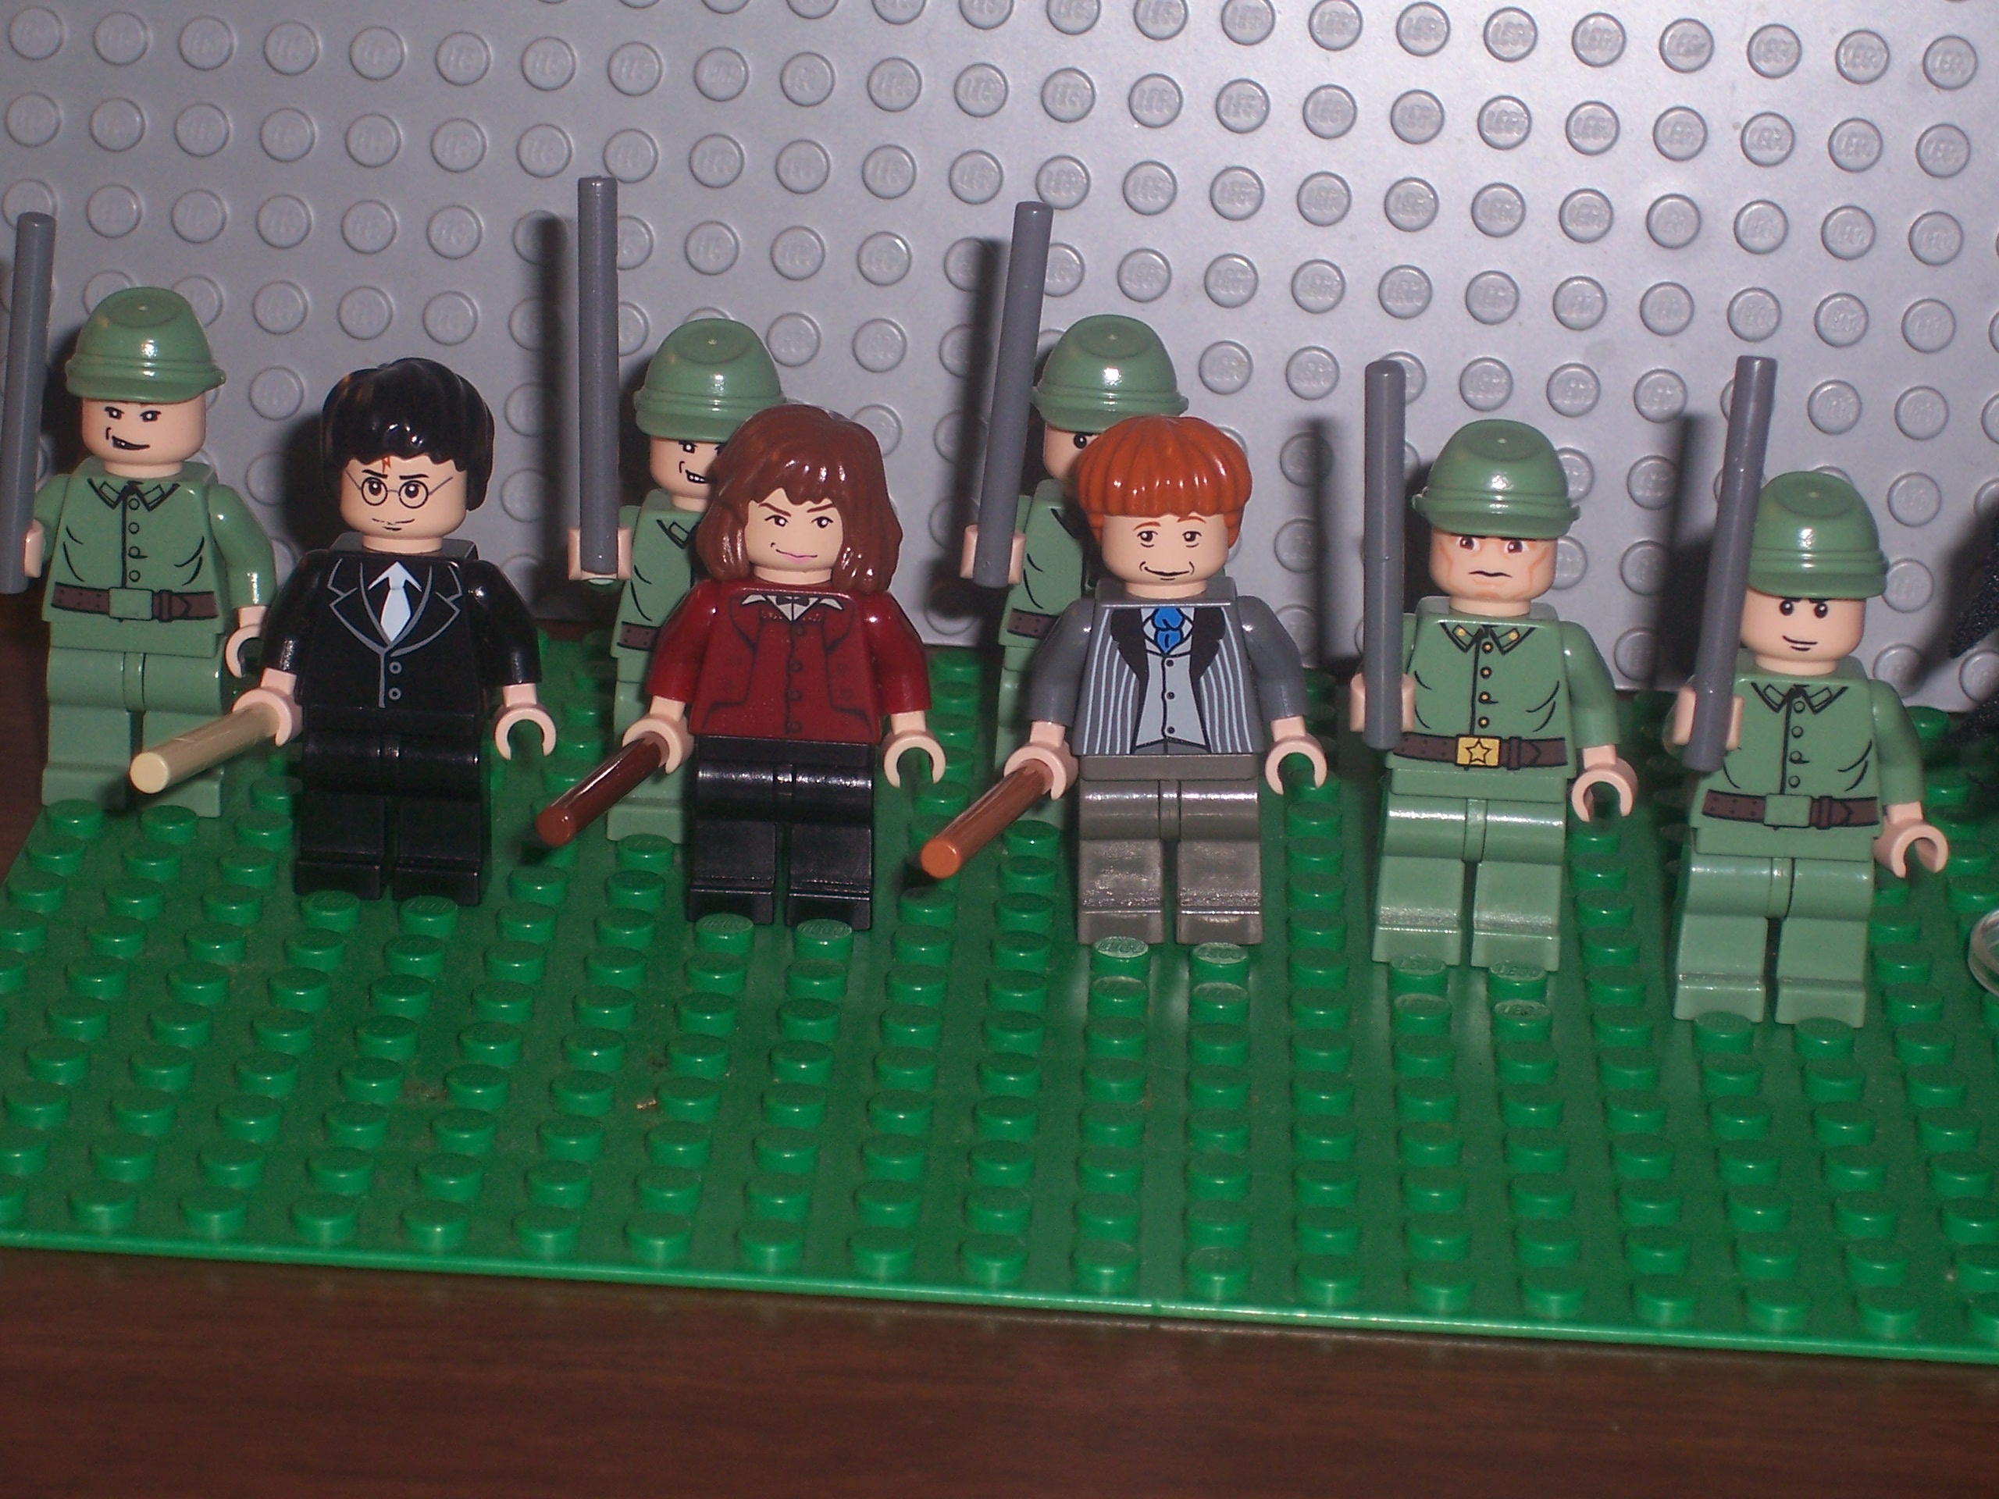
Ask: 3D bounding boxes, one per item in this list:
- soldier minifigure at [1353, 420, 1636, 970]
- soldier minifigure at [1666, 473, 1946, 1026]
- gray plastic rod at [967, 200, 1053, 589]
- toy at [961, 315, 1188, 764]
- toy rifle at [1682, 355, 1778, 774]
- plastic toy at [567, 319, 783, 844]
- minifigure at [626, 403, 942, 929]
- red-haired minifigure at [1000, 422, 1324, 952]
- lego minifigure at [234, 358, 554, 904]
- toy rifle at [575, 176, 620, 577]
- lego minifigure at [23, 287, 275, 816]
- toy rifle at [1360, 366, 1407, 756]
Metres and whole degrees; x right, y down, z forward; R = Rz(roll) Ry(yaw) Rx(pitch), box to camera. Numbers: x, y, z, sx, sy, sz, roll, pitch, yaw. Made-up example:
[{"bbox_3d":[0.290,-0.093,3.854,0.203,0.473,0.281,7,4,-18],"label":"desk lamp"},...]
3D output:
[{"bbox_3d":[0.040,-0.003,0.473,0.024,0.044,0.020,3,21,1],"label":"soldier minifigure"},{"bbox_3d":[0.063,0.001,0.465,0.024,0.044,0.020,3,21,1],"label":"soldier minifigure"},{"bbox_3d":[0.001,-0.029,0.483,0.003,0.032,0.003,7,19,0],"label":"gray plastic rod"},{"bbox_3d":[0.009,-0.014,0.496,0.024,0.044,0.020,3,21,1],"label":"toy"},{"bbox_3d":[0.056,-0.014,0.454,0.003,0.032,0.003,6,11,0],"label":"toy rifle"},{"bbox_3d":[-0.024,-0.013,0.490,0.024,0.044,0.020,3,21,1],"label":"plastic toy"},{"bbox_3d":[-0.017,-0.007,0.477,0.025,0.043,0.015,3,21,1],"label":"minifigure"},{"bbox_3d":[0.013,-0.005,0.476,0.025,0.044,0.015,-1,21,3],"label":"red-haired minifigure"},{"bbox_3d":[-0.048,-0.009,0.477,0.025,0.045,0.015,3,21,1],"label":"lego minifigure"},{"bbox_3d":[-0.032,-0.030,0.477,0.003,0.032,0.003,1,14,2],"label":"toy rifle"},{"bbox_3d":[-0.071,-0.016,0.490,0.024,0.044,0.020,3,21,1],"label":"lego minifigure"},{"bbox_3d":[0.030,-0.015,0.460,0.003,0.032,0.003,0,26,2],"label":"toy rifle"}]

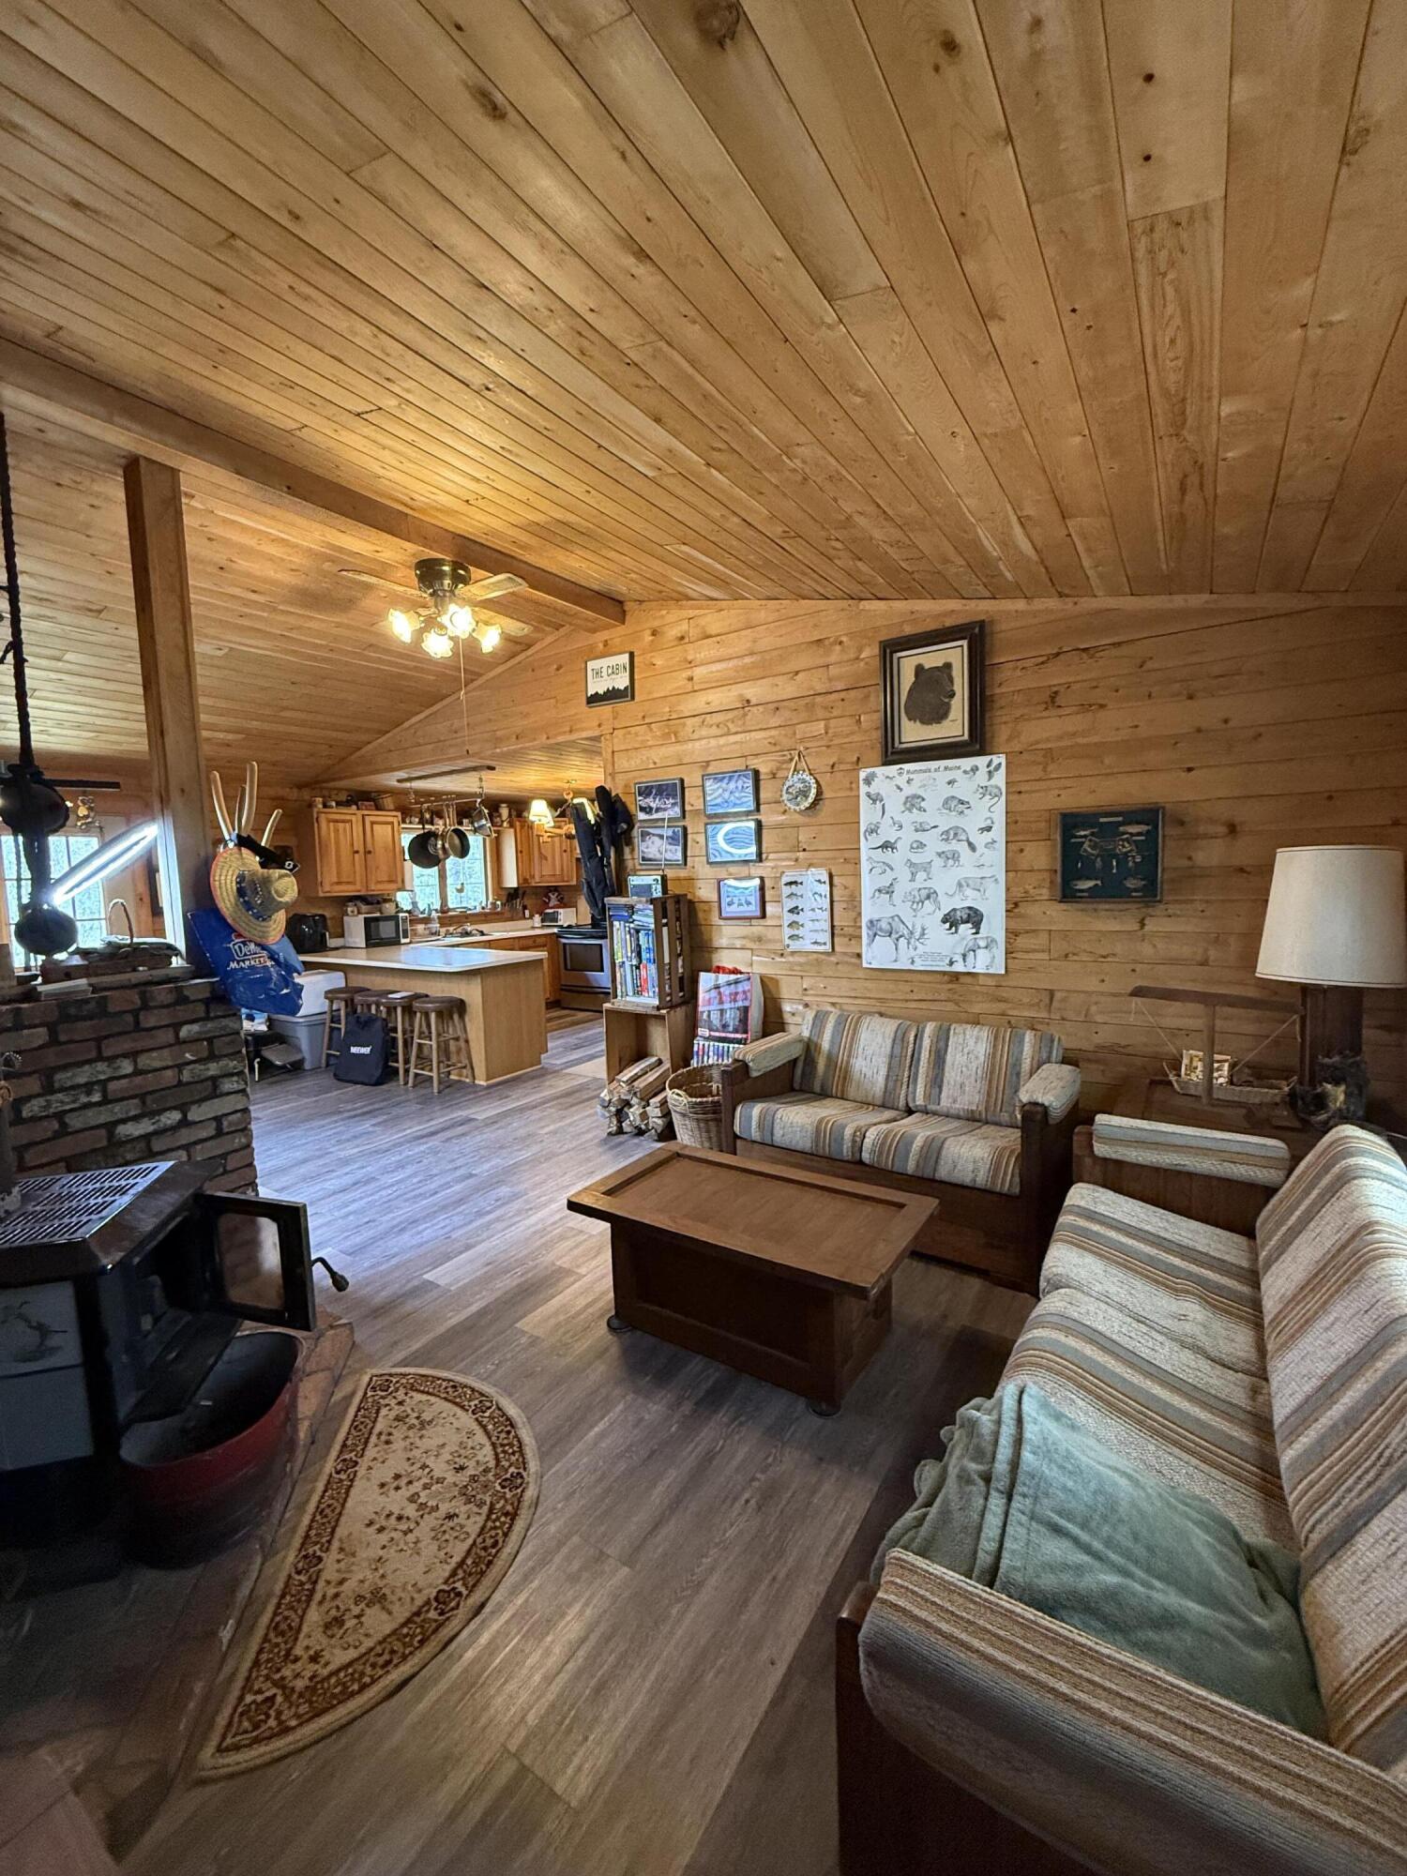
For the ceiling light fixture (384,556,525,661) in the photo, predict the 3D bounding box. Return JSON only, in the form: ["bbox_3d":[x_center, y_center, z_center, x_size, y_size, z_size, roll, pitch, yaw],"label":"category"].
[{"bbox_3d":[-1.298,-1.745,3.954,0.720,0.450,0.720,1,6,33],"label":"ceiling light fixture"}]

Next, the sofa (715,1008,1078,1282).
[{"bbox_3d":[0.891,0.821,3.451,1.390,0.825,0.880,1,6,33],"label":"sofa"}]

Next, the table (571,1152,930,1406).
[{"bbox_3d":[0.161,1.106,2.547,1.072,0.470,0.605,1,6,33],"label":"table"}]

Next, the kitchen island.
[{"bbox_3d":[-2.465,0.607,6.560,2.310,0.918,1.025,1,6,33],"label":"kitchen island"}]

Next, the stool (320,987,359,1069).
[{"bbox_3d":[-2.997,0.770,6.454,0.375,0.650,0.375,1,6,33],"label":"stool"}]

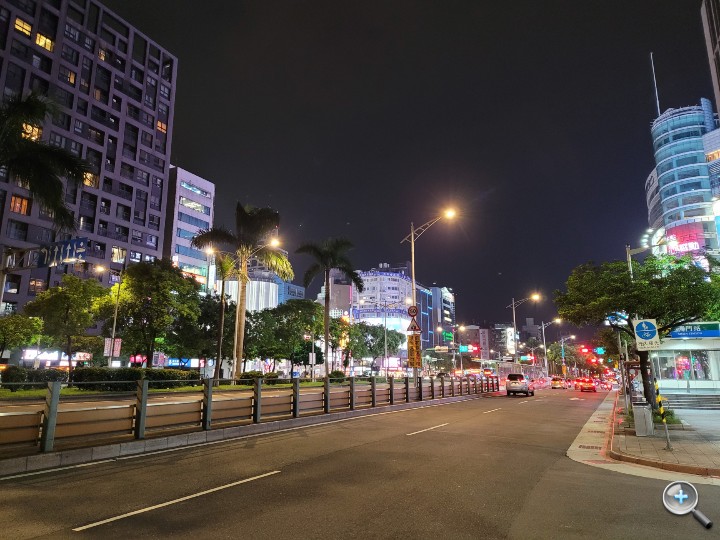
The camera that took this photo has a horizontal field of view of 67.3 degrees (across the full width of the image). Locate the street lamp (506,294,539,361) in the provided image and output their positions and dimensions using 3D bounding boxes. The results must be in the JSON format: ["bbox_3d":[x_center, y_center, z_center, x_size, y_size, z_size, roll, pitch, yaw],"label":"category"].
[{"bbox_3d":[17.848,7.823,59.072,3.200,10.060,0.450,-5,-12,24],"label":"street lamp"}]

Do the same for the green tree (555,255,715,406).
[{"bbox_3d":[8.179,2.028,16.113,4.200,4.980,4.400,-5,-12,24],"label":"green tree"}]

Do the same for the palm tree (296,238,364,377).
[{"bbox_3d":[-3.436,4.587,62.088,7.400,16.660,7.400,0,-11,0],"label":"palm tree"}]

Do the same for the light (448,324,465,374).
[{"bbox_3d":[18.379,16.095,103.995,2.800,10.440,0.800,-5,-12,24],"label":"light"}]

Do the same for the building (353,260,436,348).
[{"bbox_3d":[13.335,21.902,212.978,20.000,41.180,34.000,-5,-12,24],"label":"building"}]

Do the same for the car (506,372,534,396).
[{"bbox_3d":[14.179,10.101,47.590,1.770,1.750,4.500,-5,-12,24],"label":"car"}]

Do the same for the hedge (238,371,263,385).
[{"bbox_3d":[-8.559,8.508,42.660,1.400,1.050,1.700,-5,-12,24],"label":"hedge"}]

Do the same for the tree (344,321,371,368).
[{"bbox_3d":[-0.296,12.240,80.837,4.100,8.780,4.100,0,-11,0],"label":"tree"}]

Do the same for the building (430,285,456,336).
[{"bbox_3d":[34.421,30.713,254.224,15.000,40.502,24.000,-5,-12,24],"label":"building"}]

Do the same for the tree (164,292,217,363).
[{"bbox_3d":[-16.737,6.723,53.717,5.600,9.077,5.600,-5,-12,24],"label":"tree"}]

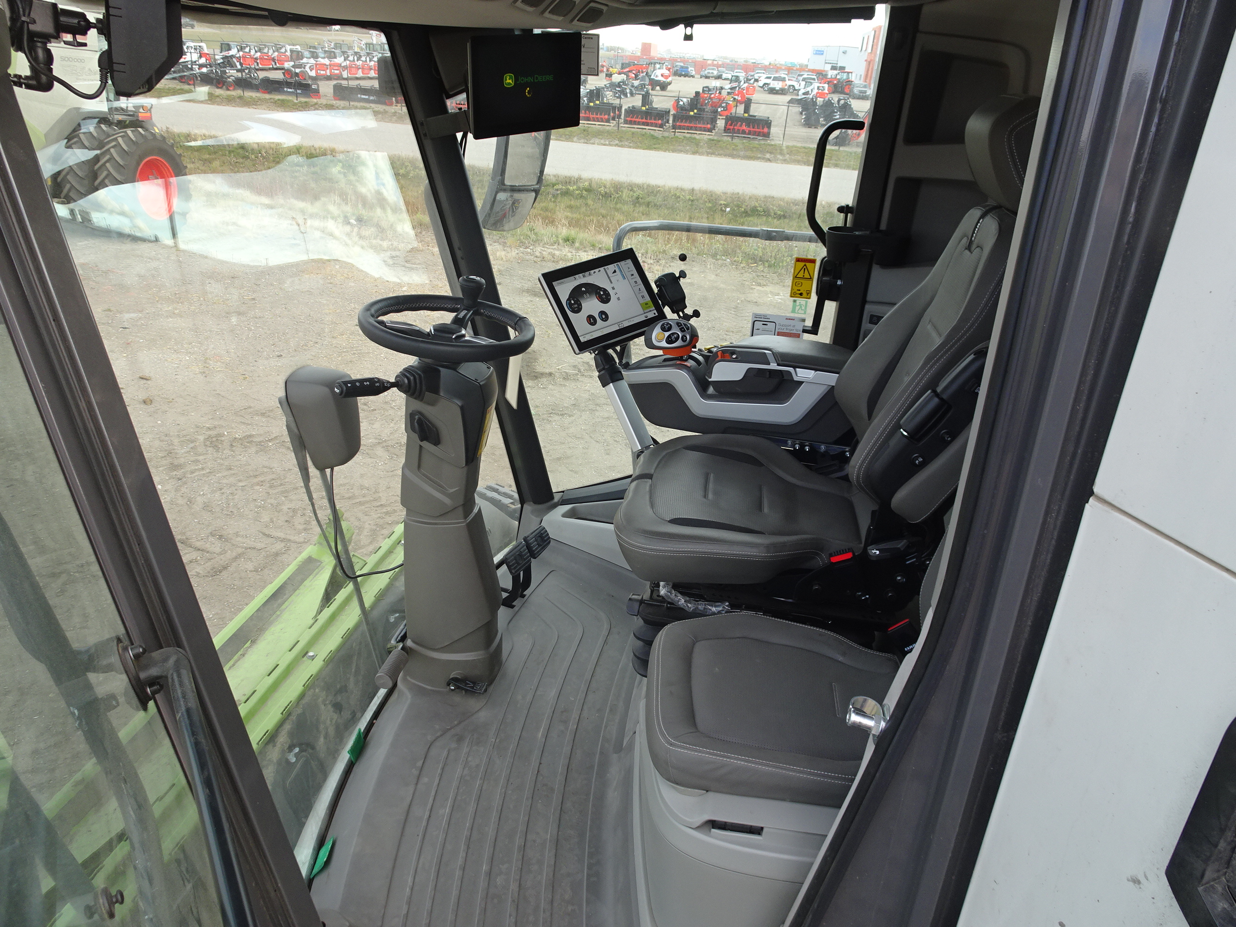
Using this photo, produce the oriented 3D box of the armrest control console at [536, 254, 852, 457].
[{"bbox_3d":[0.229,-0.294,2.180,0.830,0.410,0.300,7,26,4],"label":"armrest control console"}]

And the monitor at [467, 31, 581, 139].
[{"bbox_3d":[-0.229,-0.916,2.067,0.285,0.223,0.045,-17,42,-26],"label":"monitor"}]

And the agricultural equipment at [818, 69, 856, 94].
[{"bbox_3d":[30.115,-52.518,118.000,5.000,2.850,2.200,5,26,0],"label":"agricultural equipment"}]

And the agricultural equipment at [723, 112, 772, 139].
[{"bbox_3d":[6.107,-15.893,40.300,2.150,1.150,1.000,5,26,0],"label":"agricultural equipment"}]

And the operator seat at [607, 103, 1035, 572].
[{"bbox_3d":[0.425,-0.264,1.752,0.790,0.950,0.550,7,26,4],"label":"operator seat"}]

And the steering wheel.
[{"bbox_3d":[-0.368,-0.319,1.859,0.378,0.110,0.378,8,26,-4],"label":"steering wheel"}]

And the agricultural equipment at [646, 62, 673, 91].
[{"bbox_3d":[3.904,-37.276,82.500,1.900,2.450,4.200,-6,28,-23],"label":"agricultural equipment"}]

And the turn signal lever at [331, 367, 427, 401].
[{"bbox_3d":[-0.497,-0.168,1.790,0.170,0.060,0.055,-8,29,-26],"label":"turn signal lever"}]

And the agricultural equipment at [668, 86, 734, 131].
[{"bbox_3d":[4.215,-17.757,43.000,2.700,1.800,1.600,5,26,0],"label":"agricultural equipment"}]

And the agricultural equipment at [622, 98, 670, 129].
[{"bbox_3d":[1.323,-16.542,40.500,2.000,1.300,1.100,5,26,0],"label":"agricultural equipment"}]

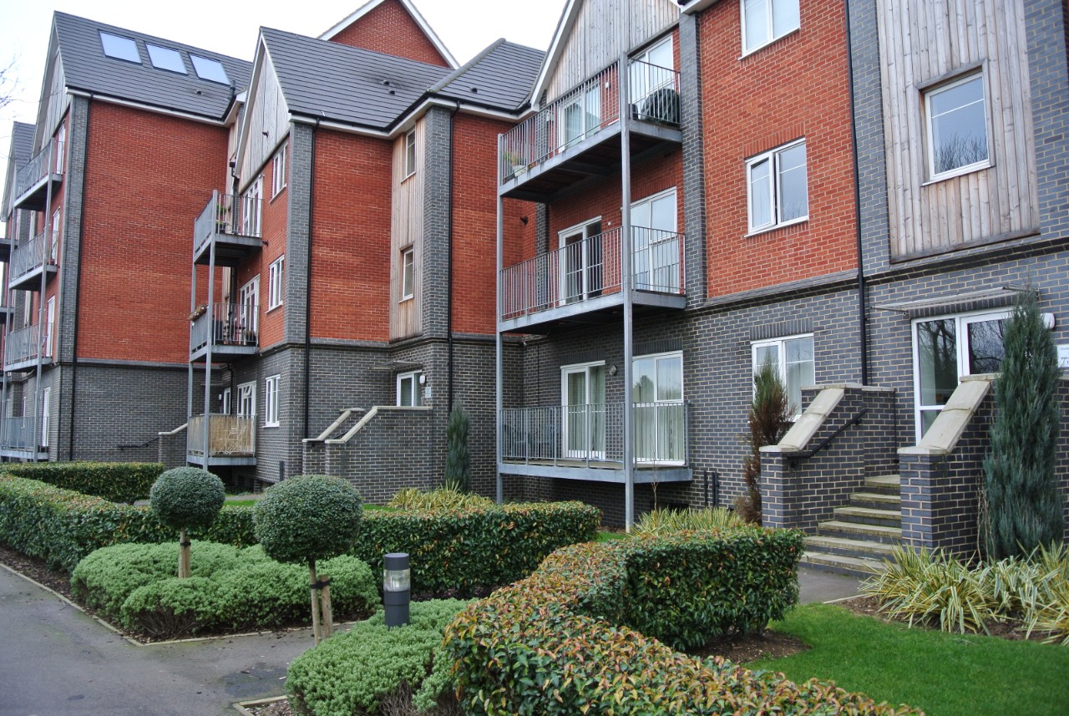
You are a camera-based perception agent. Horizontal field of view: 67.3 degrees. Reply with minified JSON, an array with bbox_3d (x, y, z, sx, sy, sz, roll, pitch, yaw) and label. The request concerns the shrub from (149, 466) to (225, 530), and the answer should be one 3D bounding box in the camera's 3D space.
[{"bbox_3d":[-2.853,1.154,6.600,0.615,0.510,0.615,3,-6,-30],"label":"shrub"}]

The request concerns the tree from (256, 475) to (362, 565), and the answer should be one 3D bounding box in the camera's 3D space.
[{"bbox_3d":[-1.346,0.966,4.800,0.640,0.530,0.640,3,-6,-30],"label":"tree"}]

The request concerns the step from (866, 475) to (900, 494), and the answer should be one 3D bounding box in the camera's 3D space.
[{"bbox_3d":[4.745,1.599,9.631,0.330,0.165,1.570,3,-6,-30],"label":"step"}]

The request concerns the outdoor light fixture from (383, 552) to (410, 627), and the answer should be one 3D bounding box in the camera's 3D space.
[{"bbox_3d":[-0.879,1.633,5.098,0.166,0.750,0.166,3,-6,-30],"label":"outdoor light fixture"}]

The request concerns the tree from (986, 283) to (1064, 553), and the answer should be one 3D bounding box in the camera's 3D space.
[{"bbox_3d":[4.841,0.805,7.948,0.750,2.920,0.750,3,-6,-30],"label":"tree"}]

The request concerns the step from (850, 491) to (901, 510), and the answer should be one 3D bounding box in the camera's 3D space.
[{"bbox_3d":[4.477,1.751,9.463,0.300,0.157,1.570,3,-6,-30],"label":"step"}]

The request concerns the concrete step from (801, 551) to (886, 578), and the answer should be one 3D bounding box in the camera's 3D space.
[{"bbox_3d":[3.482,2.322,8.838,0.300,0.120,1.570,3,-6,-30],"label":"concrete step"}]

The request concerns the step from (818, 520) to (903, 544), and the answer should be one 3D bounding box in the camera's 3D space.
[{"bbox_3d":[3.978,2.046,9.149,0.300,0.159,1.570,3,-6,-30],"label":"step"}]

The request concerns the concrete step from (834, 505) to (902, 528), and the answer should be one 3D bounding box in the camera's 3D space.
[{"bbox_3d":[4.217,1.897,9.300,0.300,0.161,1.570,3,-6,-30],"label":"concrete step"}]

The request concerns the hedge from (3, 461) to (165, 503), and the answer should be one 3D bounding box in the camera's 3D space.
[{"bbox_3d":[-10.309,2.839,18.010,3.550,0.760,1.700,3,-6,-30],"label":"hedge"}]

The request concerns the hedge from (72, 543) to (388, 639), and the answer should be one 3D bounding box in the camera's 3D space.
[{"bbox_3d":[-2.901,2.051,7.476,2.200,0.470,2.350,3,-6,-30],"label":"hedge"}]

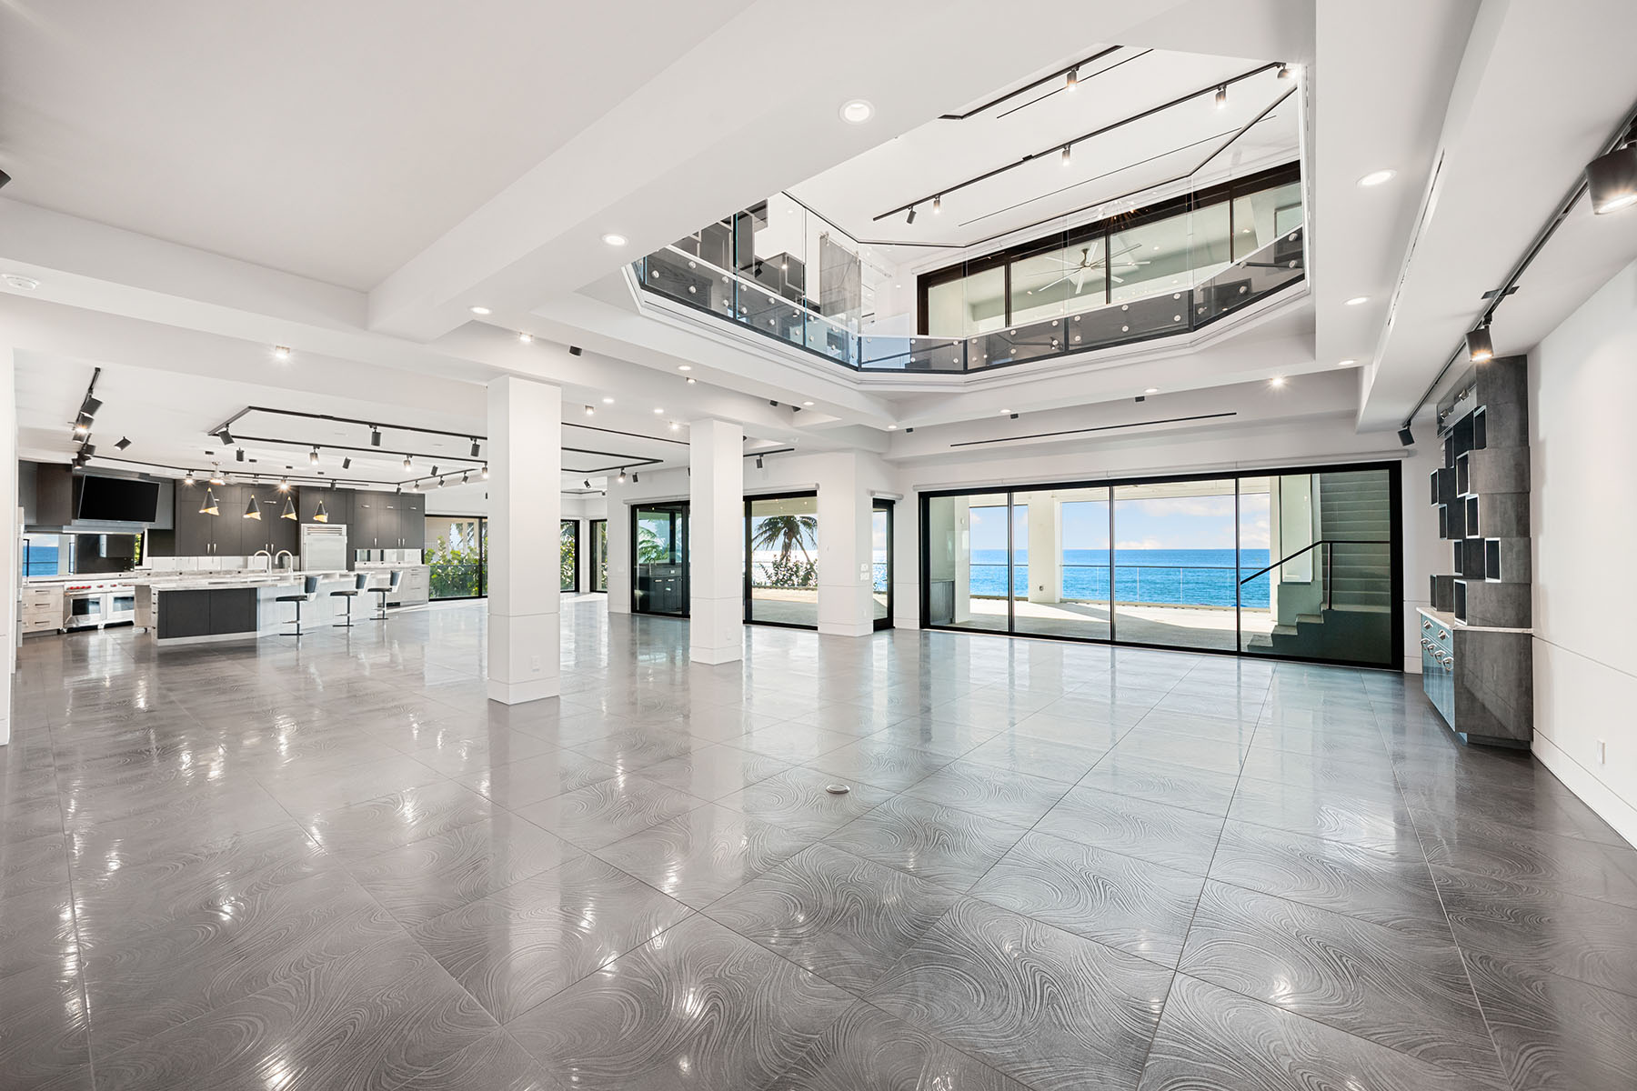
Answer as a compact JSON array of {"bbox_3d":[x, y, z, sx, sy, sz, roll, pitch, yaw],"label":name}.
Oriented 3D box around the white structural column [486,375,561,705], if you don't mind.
[{"bbox_3d":[-3.026,-0.044,6.502,0.505,3.194,0.505,0,0,38],"label":"white structural column"}]

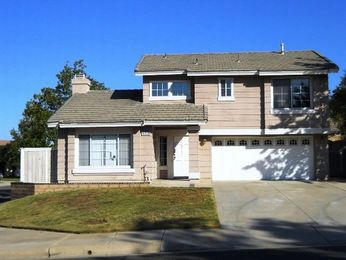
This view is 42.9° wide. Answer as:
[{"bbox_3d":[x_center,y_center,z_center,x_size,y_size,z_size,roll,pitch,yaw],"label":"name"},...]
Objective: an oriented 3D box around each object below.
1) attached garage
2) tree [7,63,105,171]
[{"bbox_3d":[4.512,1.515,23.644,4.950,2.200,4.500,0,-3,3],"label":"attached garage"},{"bbox_3d":[-8.768,-0.927,34.000,8.000,9.000,7.400,0,-3,3],"label":"tree"}]

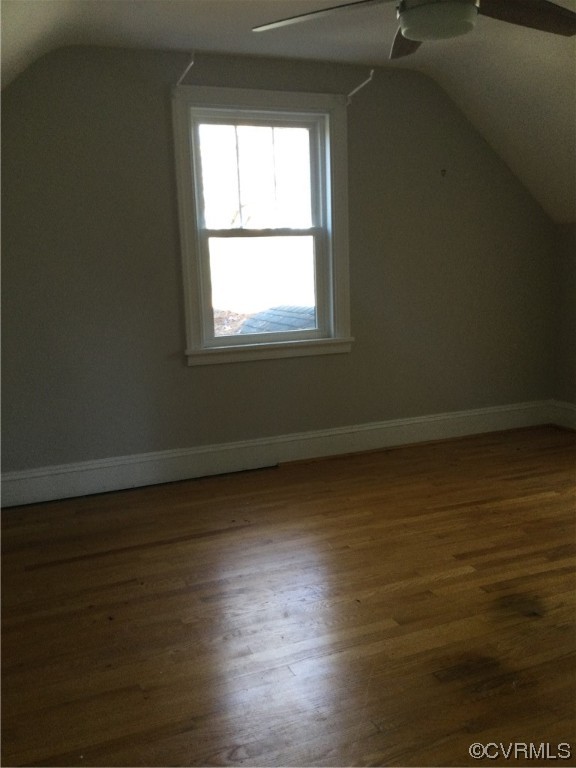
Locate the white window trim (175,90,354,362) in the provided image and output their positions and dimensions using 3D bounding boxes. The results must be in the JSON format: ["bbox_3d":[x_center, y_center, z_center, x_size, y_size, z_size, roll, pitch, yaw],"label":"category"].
[{"bbox_3d":[-0.120,-0.907,4.027,1.082,1.537,0.100,-6,10,-21],"label":"white window trim"}]

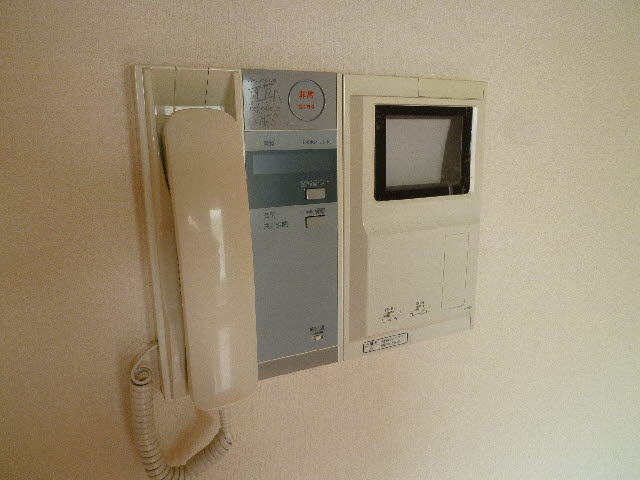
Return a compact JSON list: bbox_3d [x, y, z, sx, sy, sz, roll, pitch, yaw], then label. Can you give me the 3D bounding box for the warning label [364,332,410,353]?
[{"bbox_3d":[0.061,0.095,0.427,0.049,0.010,0.002,-6,13,-24],"label":"warning label"}]

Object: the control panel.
[{"bbox_3d":[-0.024,-0.009,0.378,0.076,0.242,0.024,-6,13,-24],"label":"control panel"}]

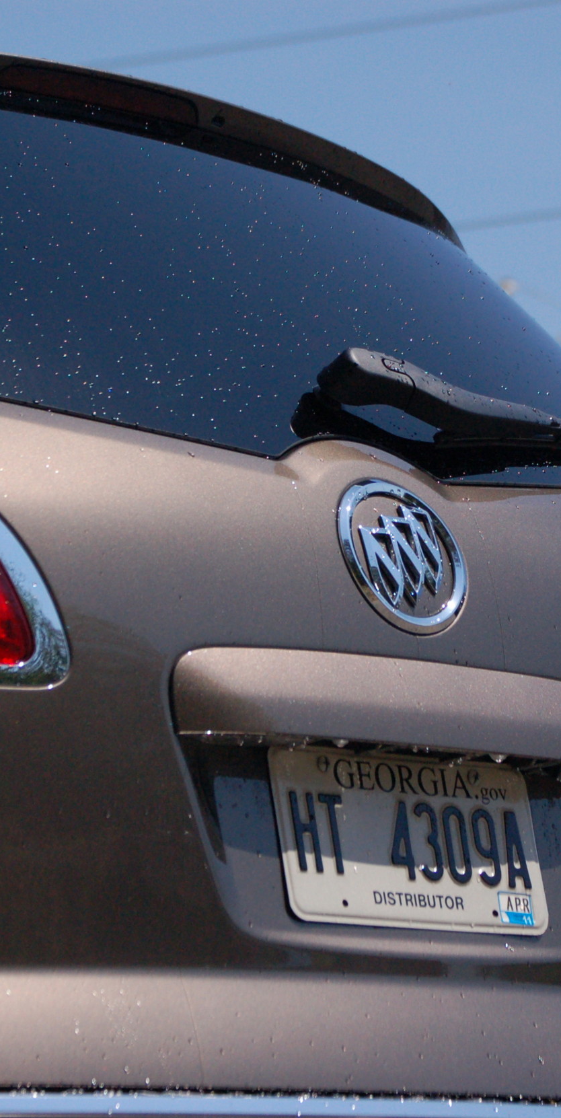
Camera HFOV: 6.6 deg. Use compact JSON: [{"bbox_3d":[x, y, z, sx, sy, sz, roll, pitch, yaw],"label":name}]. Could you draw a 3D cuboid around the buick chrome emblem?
[{"bbox_3d":[0.111,-0.004,4.272,0.149,0.149,0.020,7,-29,-41],"label":"buick chrome emblem"}]

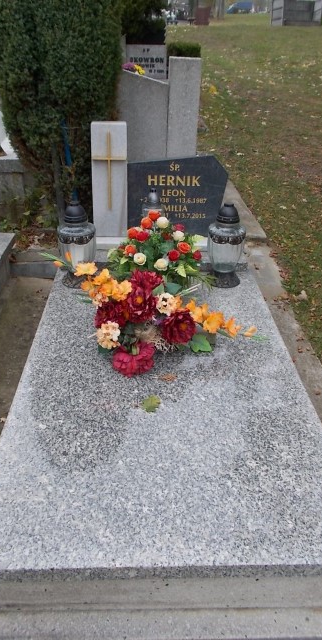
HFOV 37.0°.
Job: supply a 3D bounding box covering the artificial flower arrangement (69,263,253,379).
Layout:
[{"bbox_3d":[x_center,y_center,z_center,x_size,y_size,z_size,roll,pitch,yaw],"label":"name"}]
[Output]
[{"bbox_3d":[0.009,-0.034,1.823,0.690,0.280,0.380,0,26,-3],"label":"artificial flower arrangement"}]

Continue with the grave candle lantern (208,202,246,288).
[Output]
[{"bbox_3d":[0.325,-0.366,2.289,0.172,0.395,0.172,0,26,-3],"label":"grave candle lantern"}]

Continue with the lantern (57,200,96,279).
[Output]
[{"bbox_3d":[-0.405,-0.363,2.253,0.172,0.395,0.172,0,26,-3],"label":"lantern"}]

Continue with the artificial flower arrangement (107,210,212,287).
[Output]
[{"bbox_3d":[-0.004,-0.334,2.269,0.470,0.345,0.320,0,26,-3],"label":"artificial flower arrangement"}]

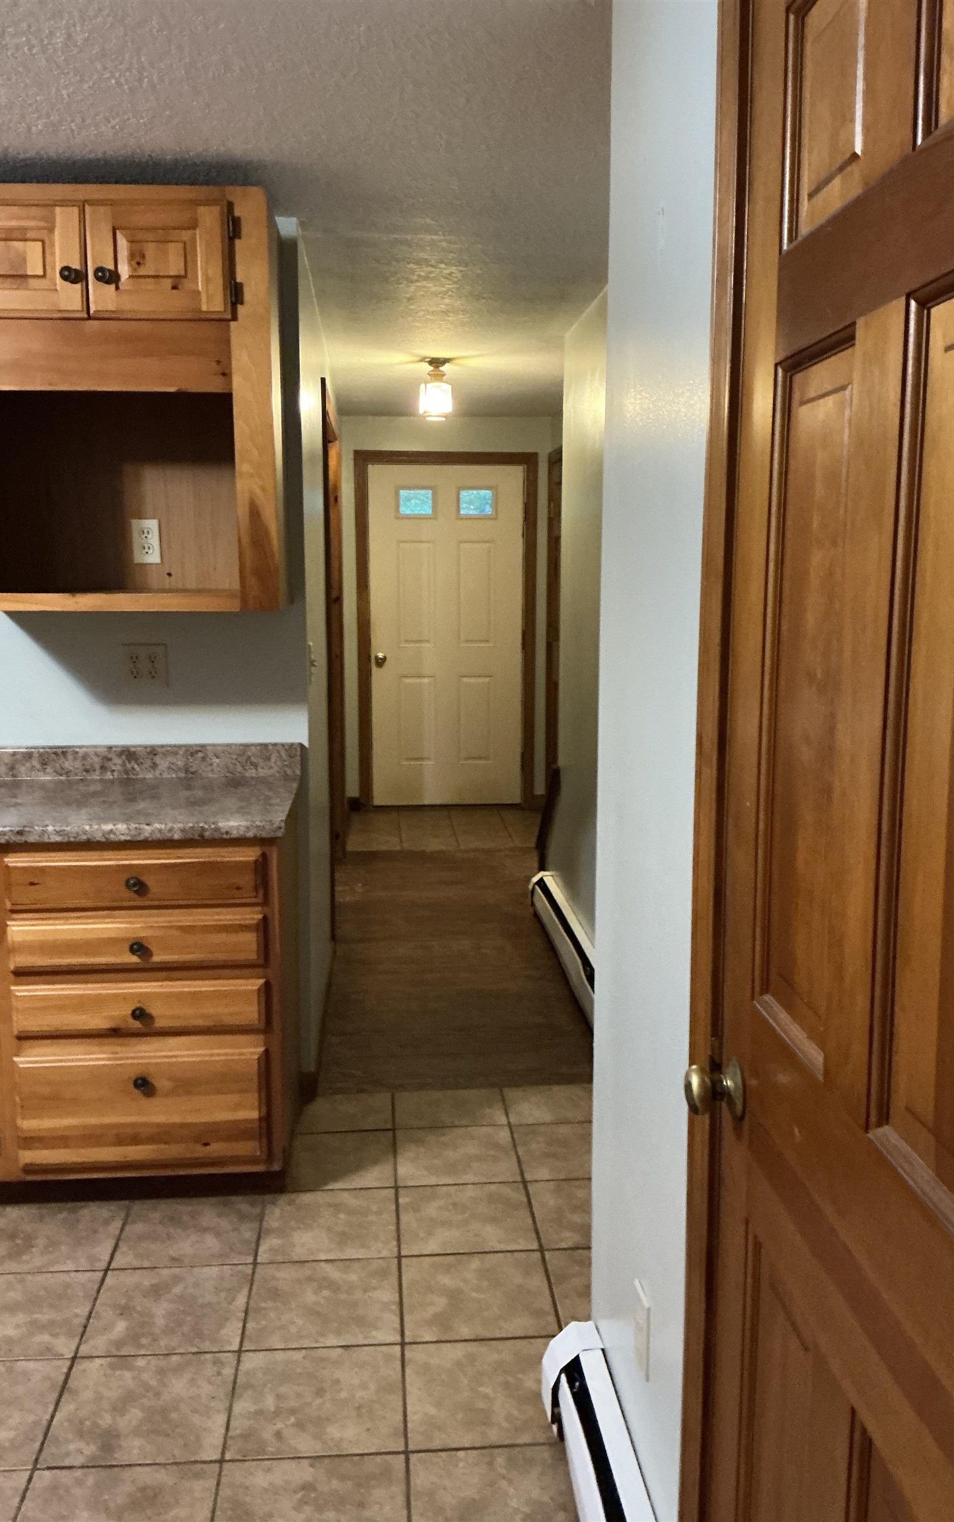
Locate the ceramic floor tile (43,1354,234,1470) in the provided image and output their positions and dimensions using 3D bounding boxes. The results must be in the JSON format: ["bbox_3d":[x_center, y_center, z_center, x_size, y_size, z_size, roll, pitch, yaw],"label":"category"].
[{"bbox_3d":[-0.578,1.129,2.139,0.298,0.010,0.298,-1,8,-5],"label":"ceramic floor tile"}]

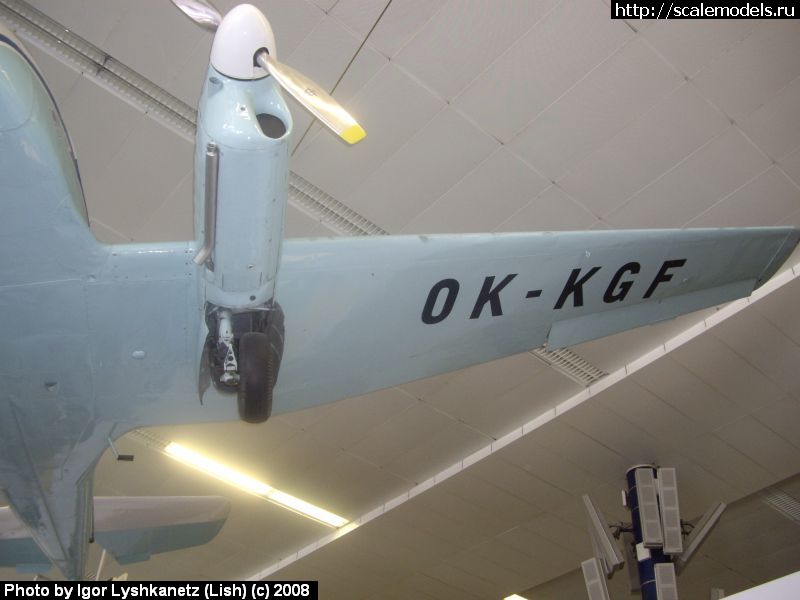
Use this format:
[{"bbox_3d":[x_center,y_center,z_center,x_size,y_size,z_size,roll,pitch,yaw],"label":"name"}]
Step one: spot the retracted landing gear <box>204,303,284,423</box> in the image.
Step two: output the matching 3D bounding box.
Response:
[{"bbox_3d":[-0.995,0.400,5.620,0.470,0.500,0.820,0,-45,-10],"label":"retracted landing gear"}]

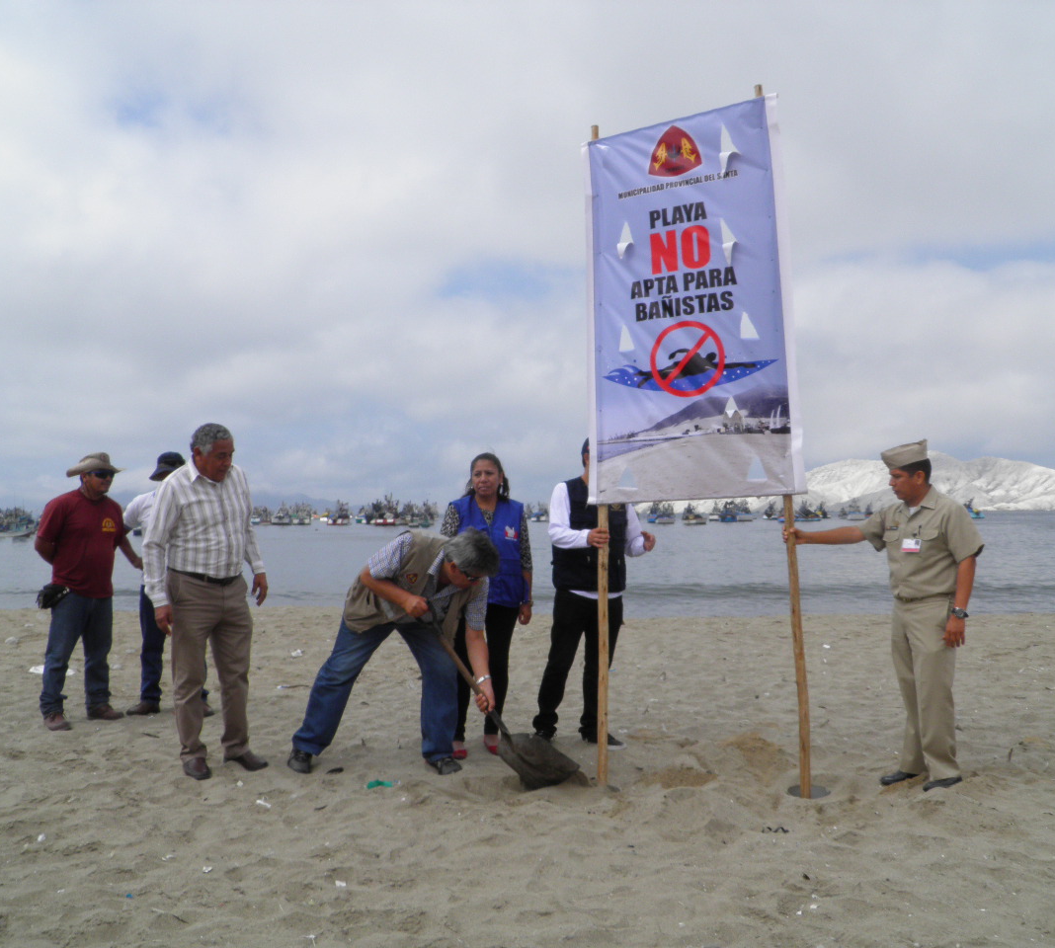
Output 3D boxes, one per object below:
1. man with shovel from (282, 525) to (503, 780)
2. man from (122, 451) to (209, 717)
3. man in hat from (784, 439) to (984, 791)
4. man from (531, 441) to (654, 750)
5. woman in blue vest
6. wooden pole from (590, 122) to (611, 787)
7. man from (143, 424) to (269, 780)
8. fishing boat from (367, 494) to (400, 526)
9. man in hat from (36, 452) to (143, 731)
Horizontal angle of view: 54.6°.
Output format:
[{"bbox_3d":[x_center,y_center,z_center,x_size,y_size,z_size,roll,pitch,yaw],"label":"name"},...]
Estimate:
[{"bbox_3d":[-0.682,0.861,5.052,0.880,1.180,0.760,-2,-3,35],"label":"man with shovel"},{"bbox_3d":[-2.312,0.693,6.651,0.640,1.690,0.420,1,-2,-28],"label":"man"},{"bbox_3d":[1.718,0.651,4.838,0.800,1.670,0.560,1,-3,-35],"label":"man in hat"},{"bbox_3d":[0.373,0.620,5.524,0.630,1.670,0.480,0,-2,-14],"label":"man"},{"bbox_3d":[-0.215,0.667,5.370,0.500,1.590,0.340,0,-2,-4],"label":"woman in blue vest"},{"bbox_3d":[0.347,-0.154,4.955,0.055,3.242,0.055,0,-7,0],"label":"wooden pole"},{"bbox_3d":[-1.590,0.598,5.051,0.400,1.700,0.580,-2,-3,42],"label":"man"},{"bbox_3d":[-26.489,6.645,188.500,5.000,5.700,9.000,-1,-2,15],"label":"fishing boat"},{"bbox_3d":[-2.774,0.707,6.391,0.420,1.690,0.570,-2,-3,38],"label":"man in hat"}]

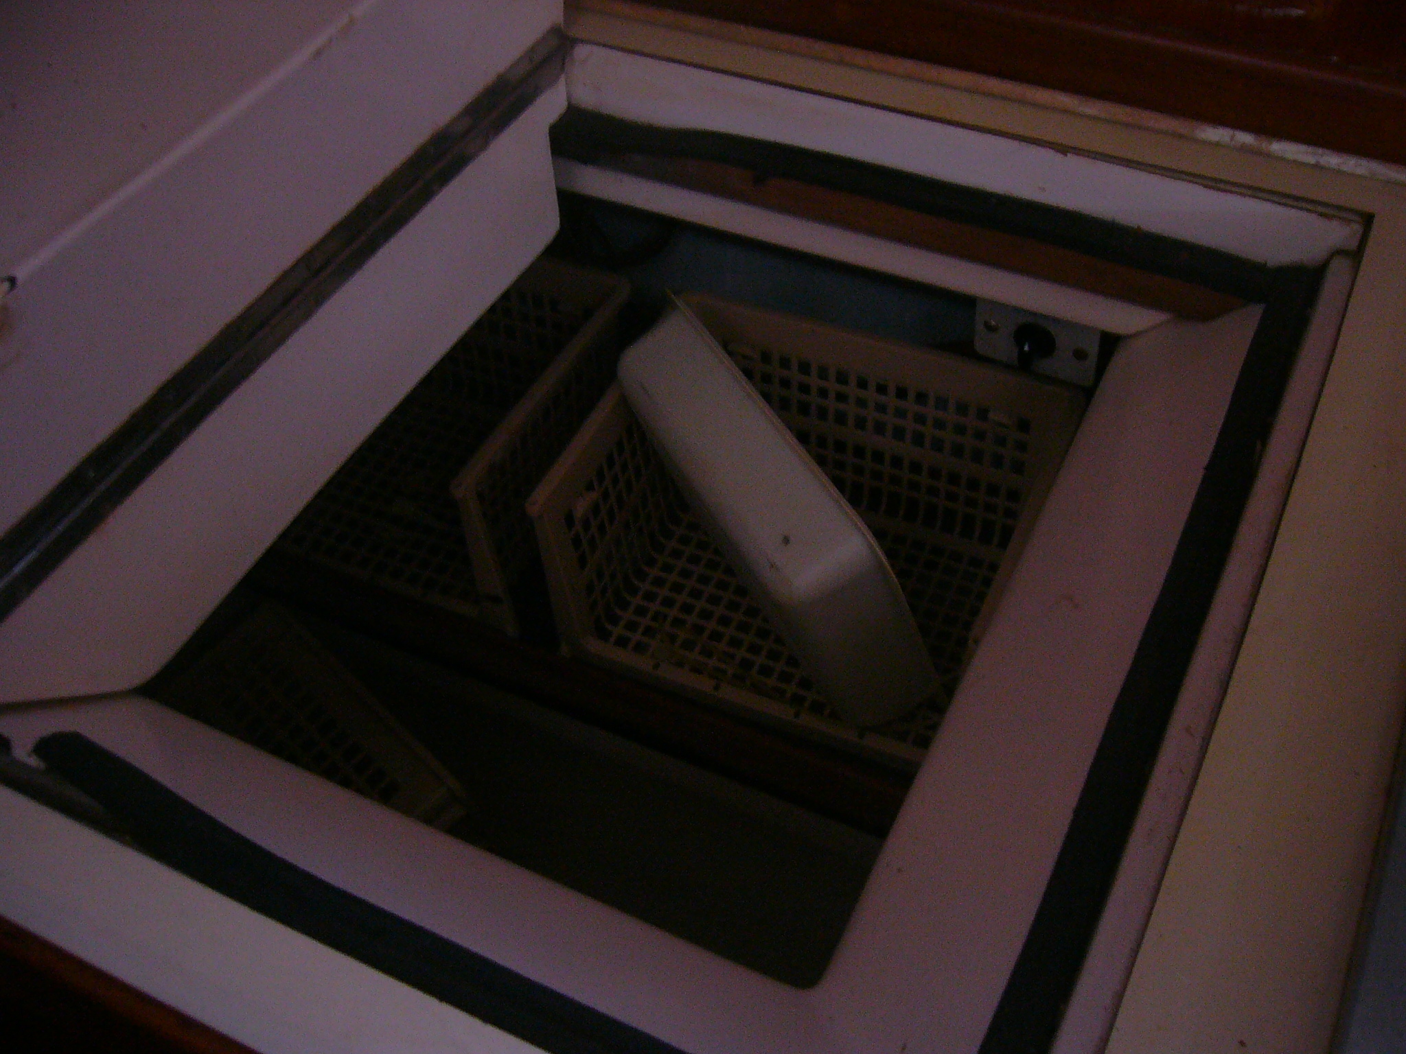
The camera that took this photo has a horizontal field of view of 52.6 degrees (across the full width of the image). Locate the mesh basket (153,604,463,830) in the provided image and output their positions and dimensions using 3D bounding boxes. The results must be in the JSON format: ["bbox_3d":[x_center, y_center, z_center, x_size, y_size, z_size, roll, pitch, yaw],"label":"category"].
[{"bbox_3d":[-0.301,0.223,1.174,0.213,0.283,0.151,43,75,11],"label":"mesh basket"}]

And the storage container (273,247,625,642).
[{"bbox_3d":[-0.209,-0.087,1.020,0.283,0.151,0.213,18,53,22],"label":"storage container"}]

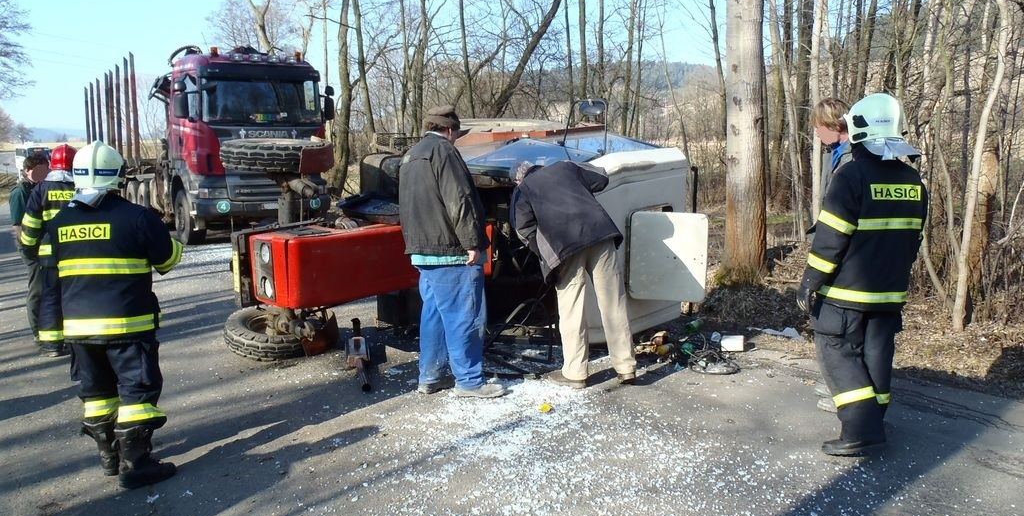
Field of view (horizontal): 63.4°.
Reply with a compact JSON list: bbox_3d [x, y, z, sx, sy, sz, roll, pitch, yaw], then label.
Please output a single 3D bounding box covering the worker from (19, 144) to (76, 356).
[{"bbox_3d":[-3.857,-0.061,7.076,0.640,1.820,0.420,-4,8,-14],"label":"worker"}]

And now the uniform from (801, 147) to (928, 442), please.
[{"bbox_3d":[1.792,0.208,4.211,0.600,1.500,0.420,-6,9,-28],"label":"uniform"}]

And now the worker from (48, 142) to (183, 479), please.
[{"bbox_3d":[-2.029,0.289,4.238,0.640,1.790,0.460,-2,8,0],"label":"worker"}]

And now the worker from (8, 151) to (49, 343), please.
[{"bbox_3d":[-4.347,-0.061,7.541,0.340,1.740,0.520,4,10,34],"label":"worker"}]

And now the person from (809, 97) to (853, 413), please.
[{"bbox_3d":[1.895,0.004,4.806,0.360,1.810,0.500,-2,8,0],"label":"person"}]

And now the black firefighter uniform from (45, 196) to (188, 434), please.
[{"bbox_3d":[-2.034,0.294,4.239,0.640,1.240,0.440,-2,8,0],"label":"black firefighter uniform"}]

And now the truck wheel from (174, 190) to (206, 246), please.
[{"bbox_3d":[-6.103,-0.787,15.700,0.320,1.050,1.050,-8,10,-37],"label":"truck wheel"}]

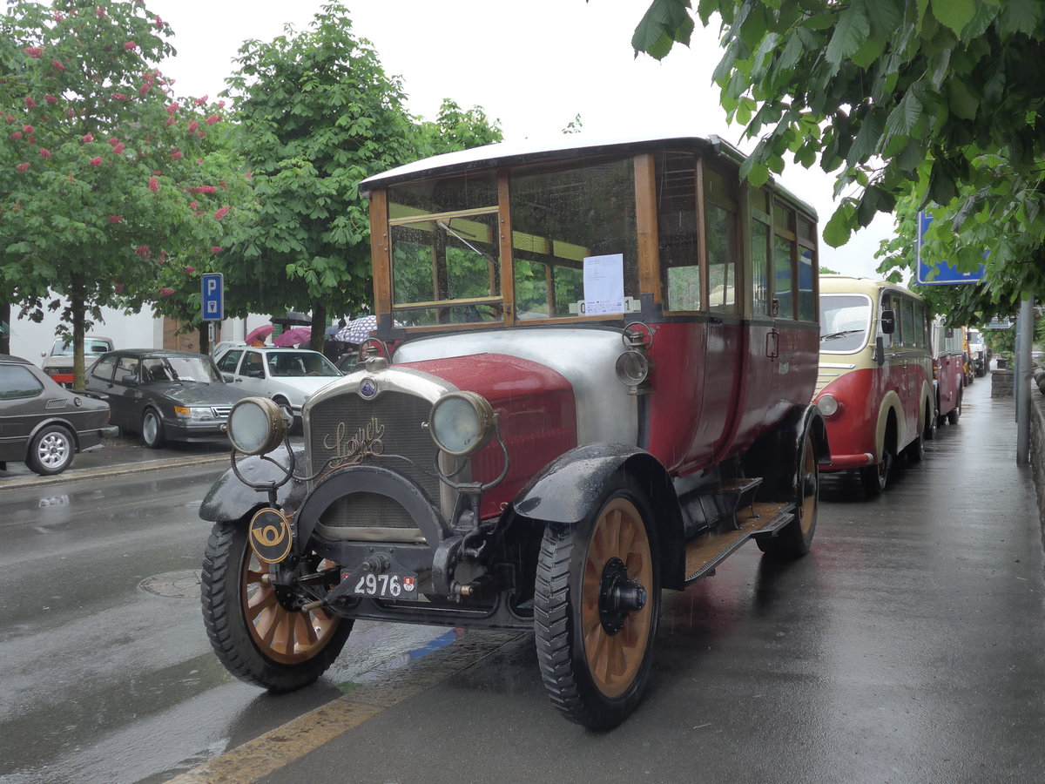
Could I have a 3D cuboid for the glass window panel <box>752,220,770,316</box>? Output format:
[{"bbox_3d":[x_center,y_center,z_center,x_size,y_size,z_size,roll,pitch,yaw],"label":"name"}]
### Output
[{"bbox_3d":[1.435,-0.740,6.140,0.030,0.580,0.500,-2,1,26],"label":"glass window panel"}]

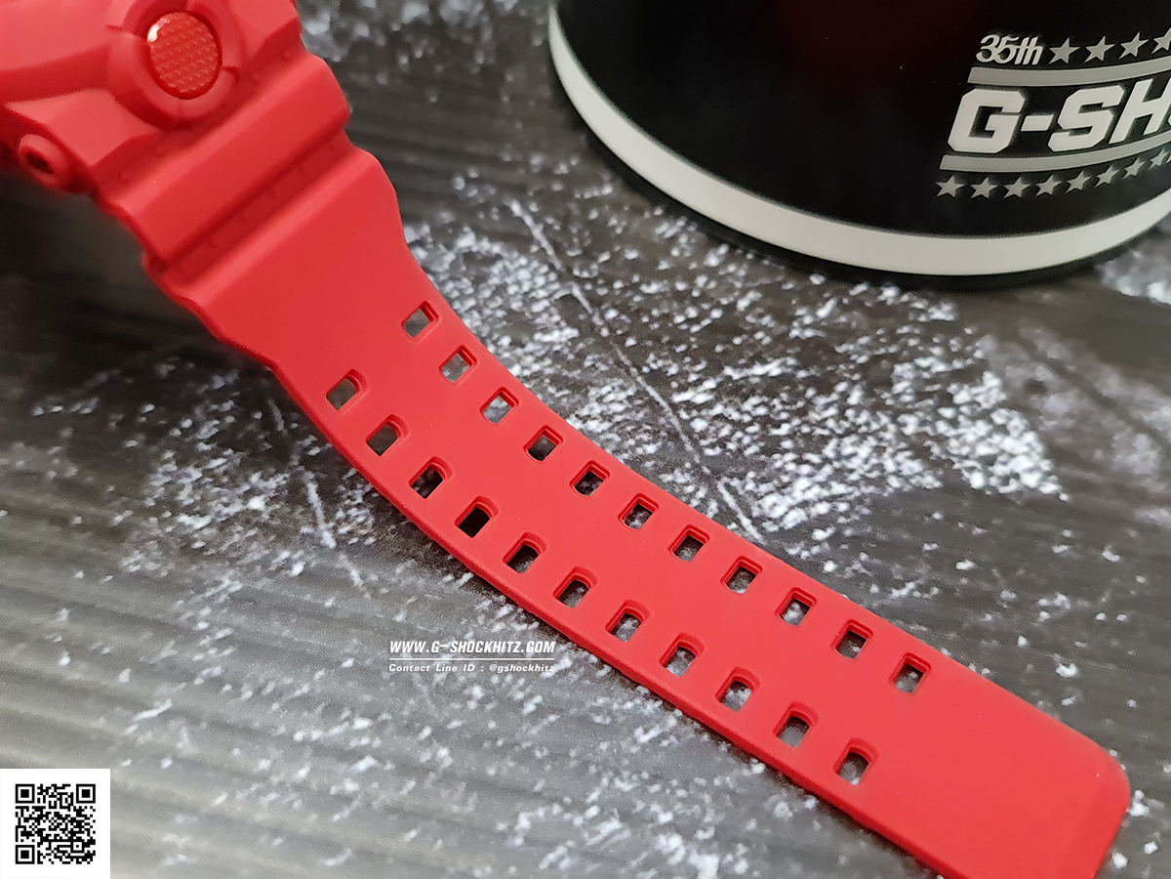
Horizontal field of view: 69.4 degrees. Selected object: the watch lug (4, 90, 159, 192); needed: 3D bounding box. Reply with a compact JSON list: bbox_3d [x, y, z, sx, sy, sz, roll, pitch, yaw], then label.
[{"bbox_3d":[-0.043,-0.027,0.072,0.006,0.007,0.008,29,66,30],"label":"watch lug"}]

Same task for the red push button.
[{"bbox_3d":[-0.035,-0.033,0.073,0.003,0.007,0.007,29,66,30],"label":"red push button"}]

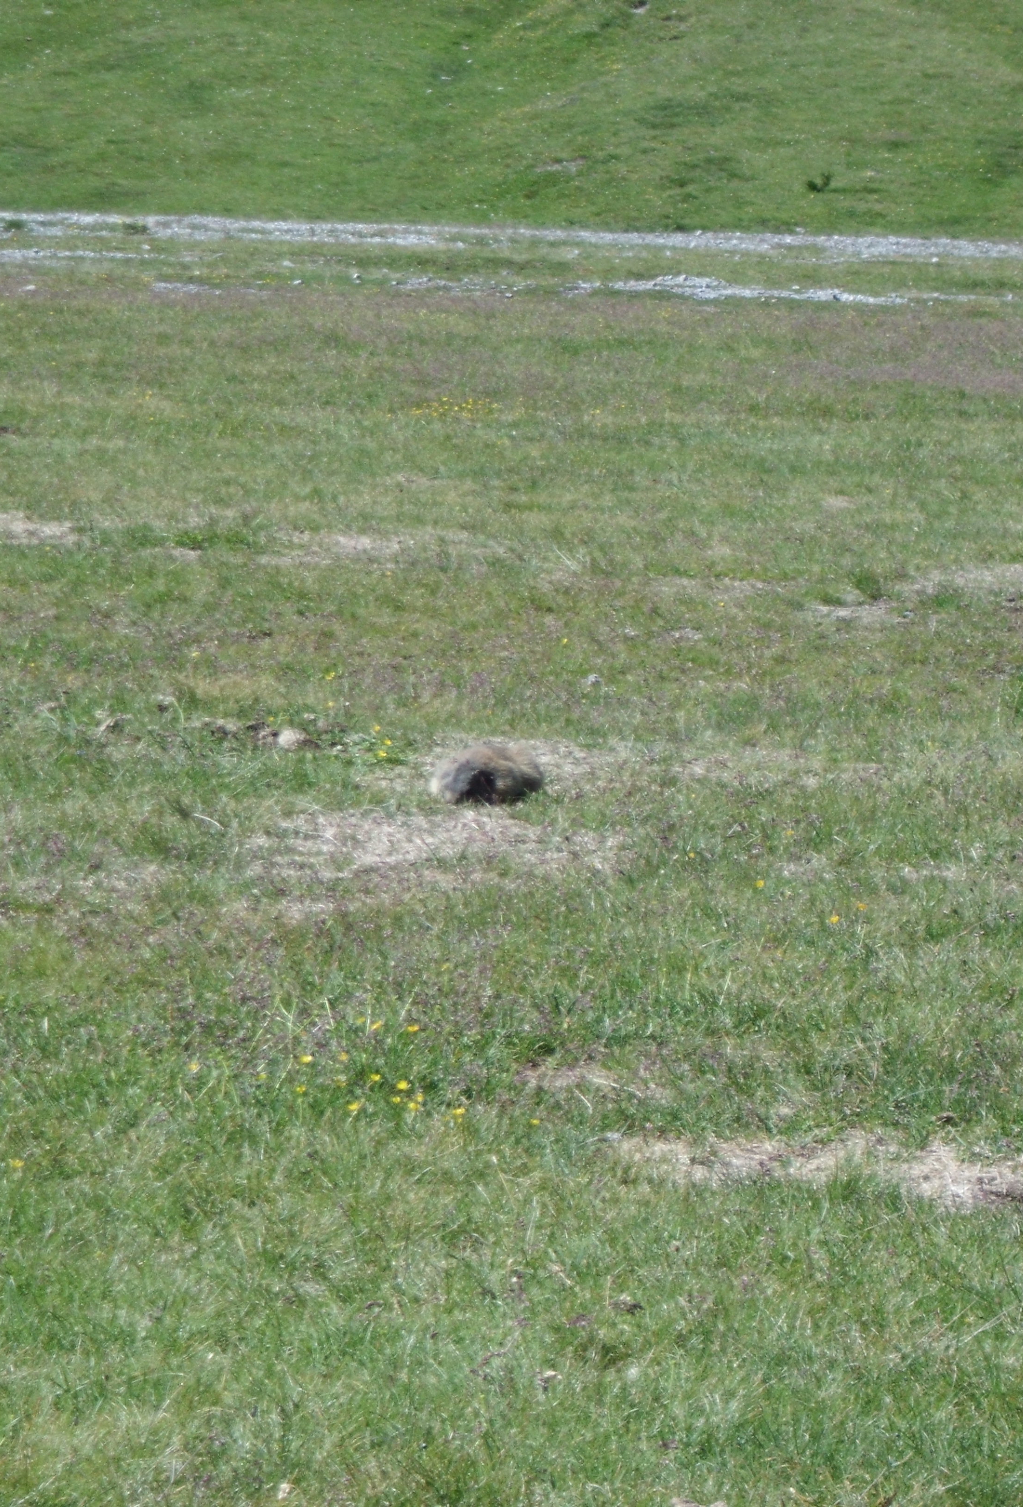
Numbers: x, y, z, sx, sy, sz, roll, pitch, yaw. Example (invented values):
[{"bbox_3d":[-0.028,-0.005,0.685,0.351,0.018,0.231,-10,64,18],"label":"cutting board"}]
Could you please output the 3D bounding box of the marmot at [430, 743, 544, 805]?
[{"bbox_3d":[-0.066,0.059,21.000,0.210,0.175,0.420,4,6,41],"label":"marmot"}]

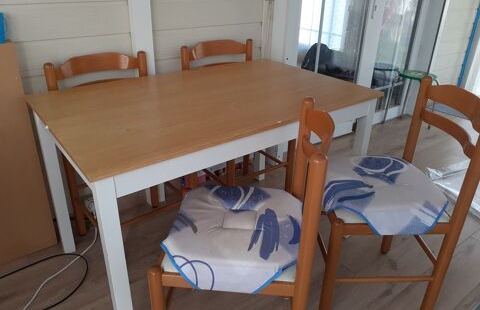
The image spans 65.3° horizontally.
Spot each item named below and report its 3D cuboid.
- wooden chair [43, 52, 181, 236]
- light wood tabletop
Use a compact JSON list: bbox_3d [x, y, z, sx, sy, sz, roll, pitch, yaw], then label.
[{"bbox_3d":[-0.500,0.026,1.674,0.445,0.868,0.485,-19,33,-35],"label":"wooden chair"},{"bbox_3d":[-0.113,-0.239,1.543,1.255,0.025,0.782,-18,33,-34],"label":"light wood tabletop"}]

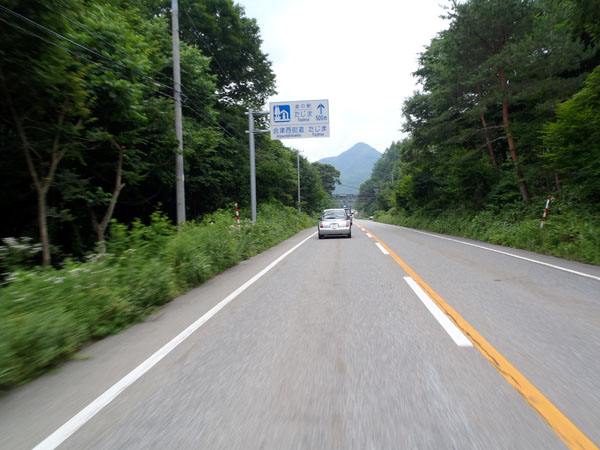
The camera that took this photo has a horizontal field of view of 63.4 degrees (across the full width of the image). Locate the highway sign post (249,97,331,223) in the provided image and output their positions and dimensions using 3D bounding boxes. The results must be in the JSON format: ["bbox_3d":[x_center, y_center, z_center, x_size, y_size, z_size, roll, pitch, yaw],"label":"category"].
[{"bbox_3d":[-0.587,-3.047,25.810,4.440,6.960,0.350,-2,2,7],"label":"highway sign post"}]

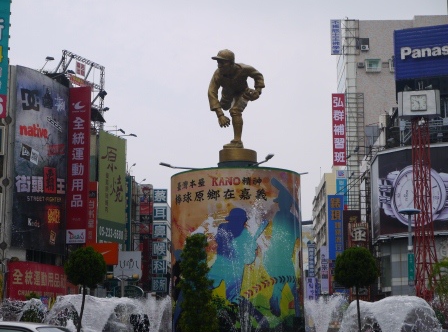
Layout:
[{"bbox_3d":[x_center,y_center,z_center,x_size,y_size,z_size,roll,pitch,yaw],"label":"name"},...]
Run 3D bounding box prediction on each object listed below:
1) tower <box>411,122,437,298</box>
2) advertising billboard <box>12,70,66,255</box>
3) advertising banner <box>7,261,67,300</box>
[{"bbox_3d":[9.845,2.974,48.099,1.150,10.800,1.150,-2,-9,12],"label":"tower"},{"bbox_3d":[-11.145,-0.303,60.229,0.550,10.800,5.500,-3,-9,22],"label":"advertising billboard"},{"bbox_3d":[-11.472,7.263,61.102,0.250,2.315,7.533,-2,-9,16],"label":"advertising banner"}]

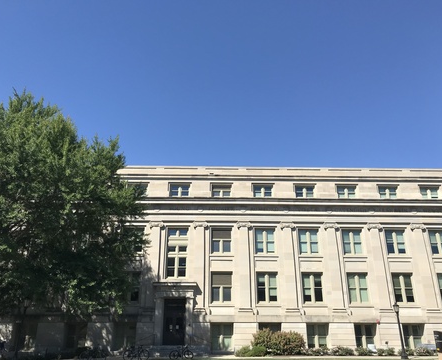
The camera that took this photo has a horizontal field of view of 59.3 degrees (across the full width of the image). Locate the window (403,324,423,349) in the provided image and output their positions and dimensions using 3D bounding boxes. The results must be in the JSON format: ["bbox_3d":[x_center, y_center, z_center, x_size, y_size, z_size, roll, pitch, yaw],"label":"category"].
[{"bbox_3d":[17.070,13.911,34.438,1.900,2.160,0.200,1,-22,-1],"label":"window"}]

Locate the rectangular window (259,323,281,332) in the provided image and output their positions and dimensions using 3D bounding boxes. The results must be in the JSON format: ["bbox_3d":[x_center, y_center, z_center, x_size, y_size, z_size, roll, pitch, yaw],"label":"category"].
[{"bbox_3d":[4.016,12.764,31.631,1.860,2.101,0.300,1,-22,-1],"label":"rectangular window"}]

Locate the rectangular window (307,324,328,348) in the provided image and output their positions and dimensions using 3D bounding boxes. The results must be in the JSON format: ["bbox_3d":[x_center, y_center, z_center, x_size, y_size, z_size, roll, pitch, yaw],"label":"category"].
[{"bbox_3d":[7.924,12.799,31.719,1.894,2.101,0.300,1,-22,-1],"label":"rectangular window"}]

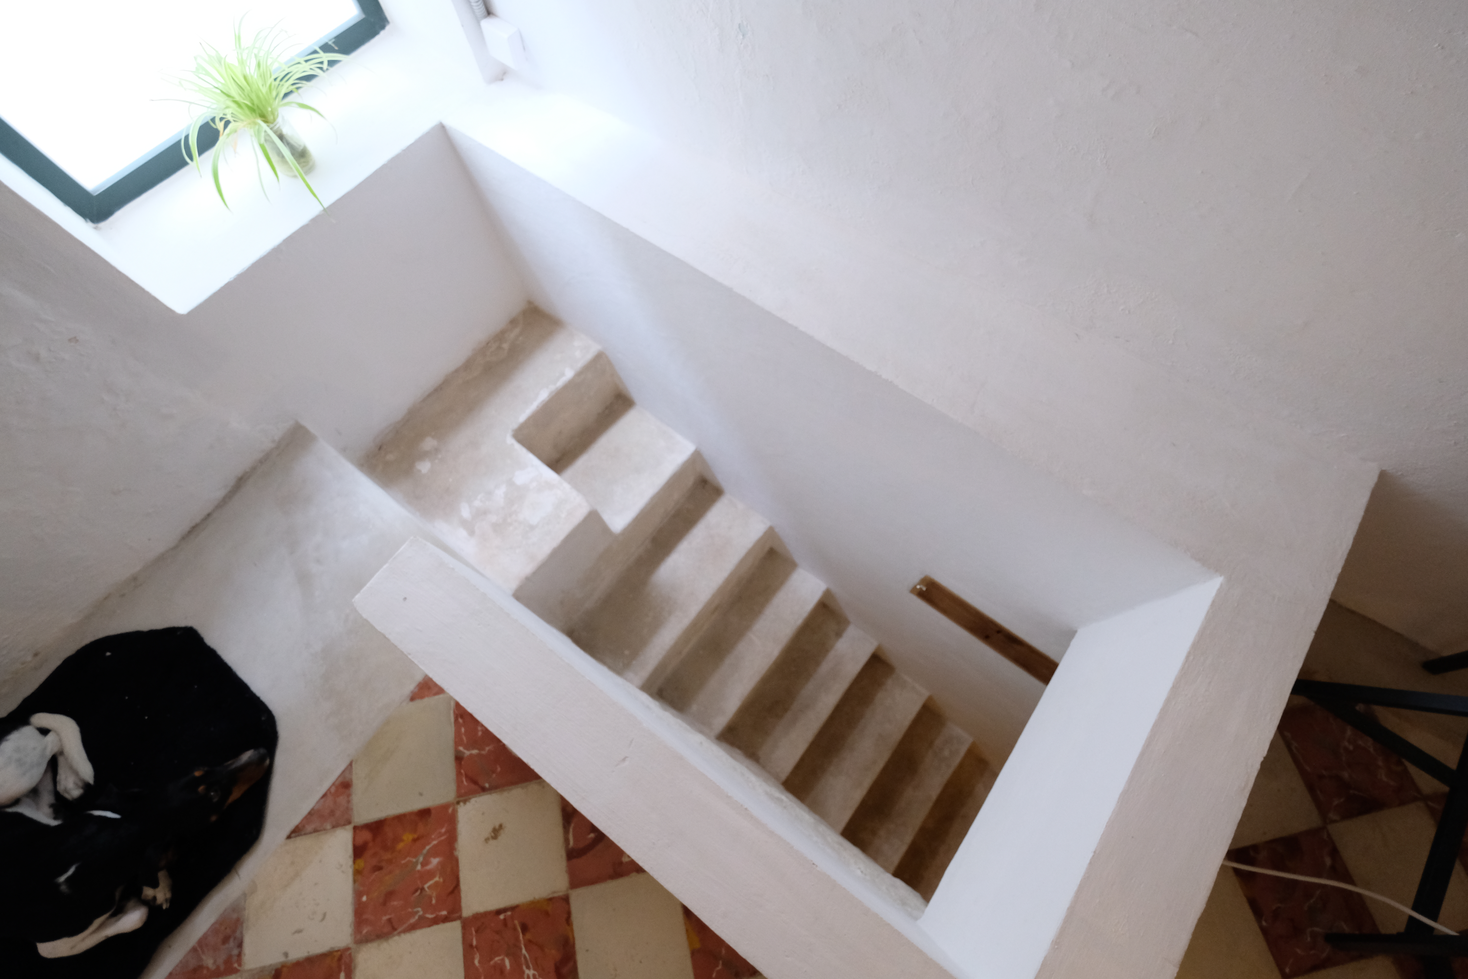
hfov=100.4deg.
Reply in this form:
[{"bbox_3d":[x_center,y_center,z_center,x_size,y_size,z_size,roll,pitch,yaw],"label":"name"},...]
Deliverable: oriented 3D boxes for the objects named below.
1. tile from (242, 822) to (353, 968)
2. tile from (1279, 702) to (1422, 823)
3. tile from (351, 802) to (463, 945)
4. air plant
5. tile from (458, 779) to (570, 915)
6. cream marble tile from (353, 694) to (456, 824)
[{"bbox_3d":[-0.814,0.765,1.152,0.200,0.010,0.200,-12,69,-3],"label":"tile"},{"bbox_3d":[1.181,0.516,1.188,0.200,0.010,0.200,-12,69,-3],"label":"tile"},{"bbox_3d":[-0.619,0.722,1.163,0.200,0.010,0.200,-12,69,-3],"label":"tile"},{"bbox_3d":[-0.917,-0.743,1.215,0.240,0.216,0.300,38,75,15],"label":"air plant"},{"bbox_3d":[-0.424,0.679,1.173,0.200,0.010,0.200,-12,69,-3],"label":"tile"},{"bbox_3d":[-0.663,0.540,1.233,0.200,0.010,0.200,-12,69,-3],"label":"cream marble tile"}]

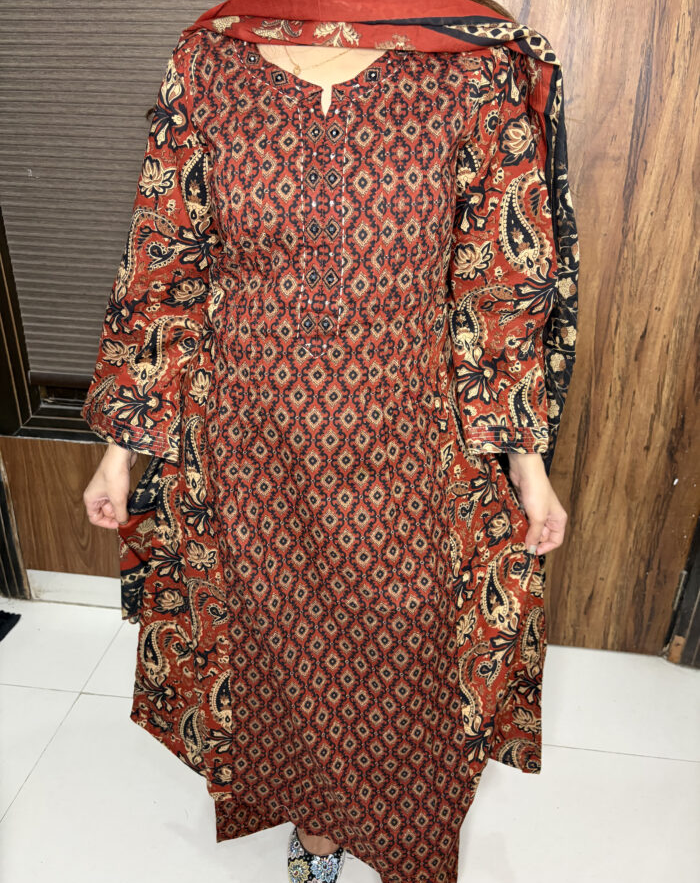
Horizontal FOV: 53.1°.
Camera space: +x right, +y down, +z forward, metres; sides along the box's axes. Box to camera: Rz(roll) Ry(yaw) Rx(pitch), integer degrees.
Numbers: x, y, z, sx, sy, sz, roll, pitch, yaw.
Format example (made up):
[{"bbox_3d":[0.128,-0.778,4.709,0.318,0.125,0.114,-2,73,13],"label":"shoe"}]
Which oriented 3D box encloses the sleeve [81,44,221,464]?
[{"bbox_3d":[-0.246,-0.241,0.938,0.160,0.510,0.150,13,20,-8],"label":"sleeve"}]

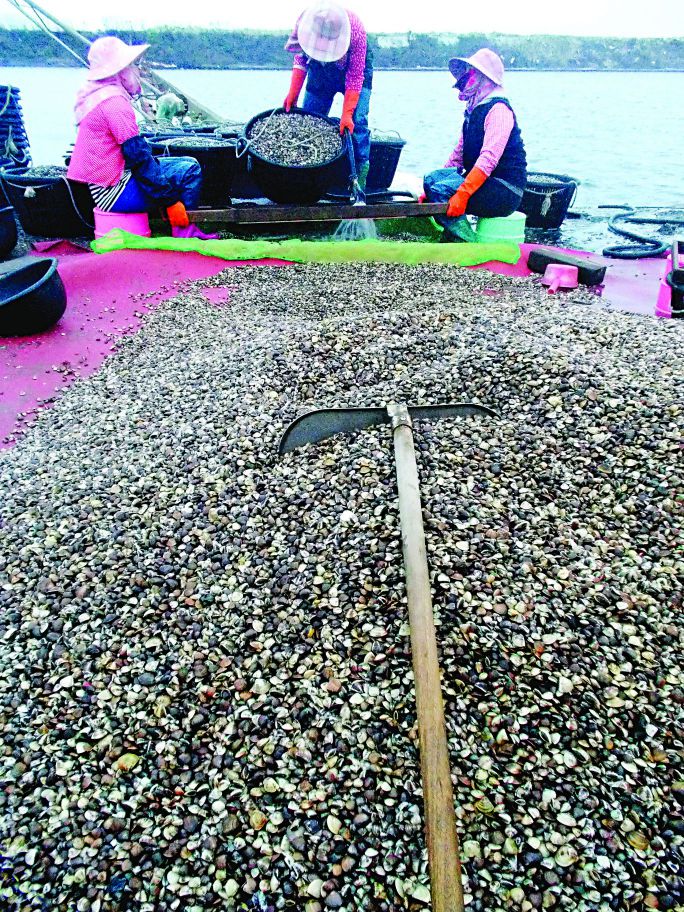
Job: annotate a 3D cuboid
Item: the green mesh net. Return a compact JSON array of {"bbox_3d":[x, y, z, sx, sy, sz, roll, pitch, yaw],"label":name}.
[{"bbox_3d":[-0.195,-1.103,4.075,2.240,0.120,0.360,-1,28,-3],"label":"green mesh net"}]

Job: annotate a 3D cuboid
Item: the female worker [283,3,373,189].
[{"bbox_3d":[-0.091,-2.316,4.996,0.560,1.140,0.700,7,29,13],"label":"female worker"}]

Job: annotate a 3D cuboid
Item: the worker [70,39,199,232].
[{"bbox_3d":[-1.122,-1.807,4.383,0.780,1.050,0.500,-3,28,-7],"label":"worker"}]

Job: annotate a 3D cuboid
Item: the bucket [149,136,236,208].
[{"bbox_3d":[-0.948,-1.817,4.920,0.610,0.380,0.610,0,28,0],"label":"bucket"}]

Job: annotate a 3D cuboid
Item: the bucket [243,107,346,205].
[{"bbox_3d":[-0.298,-1.912,4.903,0.640,0.360,0.640,5,54,-7],"label":"bucket"}]

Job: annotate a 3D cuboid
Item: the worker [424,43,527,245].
[{"bbox_3d":[0.748,-1.744,4.337,0.600,1.000,0.500,-3,28,-7],"label":"worker"}]

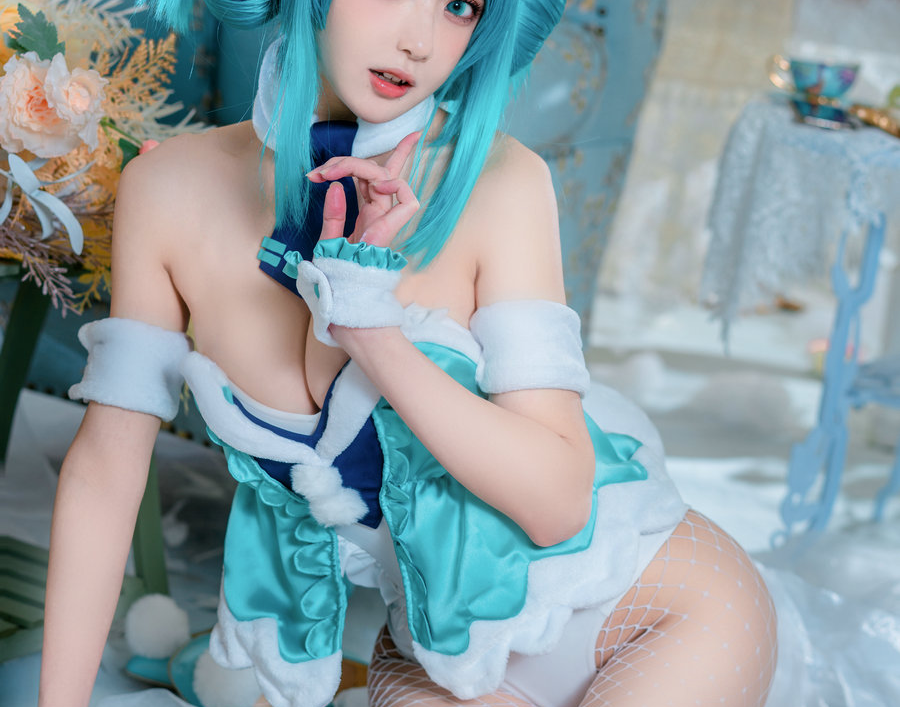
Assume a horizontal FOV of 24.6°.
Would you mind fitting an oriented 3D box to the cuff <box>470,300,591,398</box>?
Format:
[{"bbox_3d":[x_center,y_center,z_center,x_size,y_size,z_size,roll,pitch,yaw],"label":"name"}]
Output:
[{"bbox_3d":[0.065,-0.005,1.690,0.094,0.078,0.095,-3,7,11],"label":"cuff"}]

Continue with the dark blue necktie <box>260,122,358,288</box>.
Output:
[{"bbox_3d":[-0.114,-0.118,1.640,0.070,0.145,0.030,15,-2,12],"label":"dark blue necktie"}]

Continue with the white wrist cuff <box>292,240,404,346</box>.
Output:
[{"bbox_3d":[-0.076,-0.040,1.590,0.083,0.066,0.075,-6,3,11],"label":"white wrist cuff"}]

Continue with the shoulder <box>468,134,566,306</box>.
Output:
[{"bbox_3d":[0.056,-0.109,1.690,0.083,0.145,0.100,-1,9,6],"label":"shoulder"}]

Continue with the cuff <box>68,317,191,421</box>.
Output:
[{"bbox_3d":[-0.266,0.013,1.710,0.096,0.070,0.095,12,6,6],"label":"cuff"}]

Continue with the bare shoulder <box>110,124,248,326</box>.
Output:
[{"bbox_3d":[-0.228,-0.108,1.720,0.115,0.165,0.110,10,9,8],"label":"bare shoulder"}]

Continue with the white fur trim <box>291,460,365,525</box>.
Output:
[{"bbox_3d":[-0.097,0.111,1.640,0.062,0.053,0.042,-5,6,11],"label":"white fur trim"}]

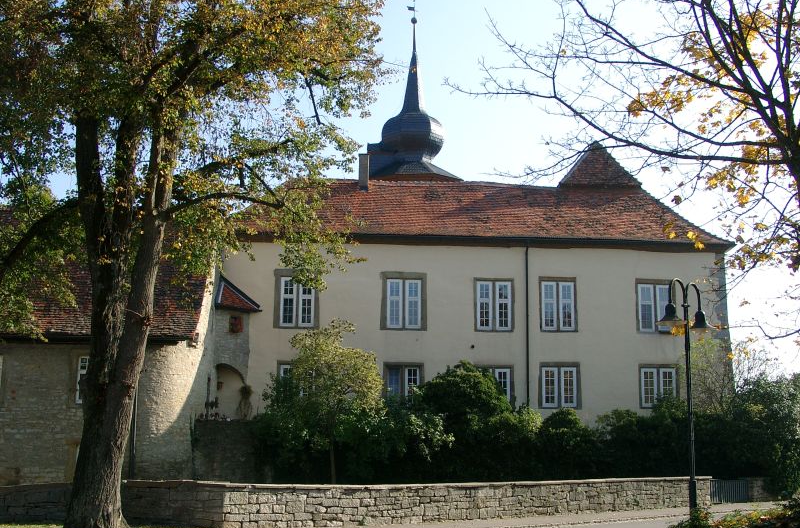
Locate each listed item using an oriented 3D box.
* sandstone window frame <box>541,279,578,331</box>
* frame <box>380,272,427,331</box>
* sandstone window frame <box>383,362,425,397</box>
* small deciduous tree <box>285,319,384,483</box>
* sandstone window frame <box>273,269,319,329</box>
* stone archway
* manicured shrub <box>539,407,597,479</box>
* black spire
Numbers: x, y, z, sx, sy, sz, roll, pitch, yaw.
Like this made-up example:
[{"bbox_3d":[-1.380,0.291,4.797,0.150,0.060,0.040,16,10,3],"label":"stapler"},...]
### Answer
[{"bbox_3d":[5.492,1.434,30.619,1.343,1.955,0.220,1,-10,-5],"label":"sandstone window frame"},{"bbox_3d":[0.135,1.296,30.111,1.563,2.022,0.220,1,-10,-5],"label":"frame"},{"bbox_3d":[0.124,4.137,29.637,1.420,1.599,0.220,1,-10,-5],"label":"sandstone window frame"},{"bbox_3d":[-1.715,3.658,23.006,2.567,4.423,2.567,0,-9,0],"label":"small deciduous tree"},{"bbox_3d":[-3.501,1.205,29.766,1.533,2.017,0.220,1,-10,-5],"label":"sandstone window frame"},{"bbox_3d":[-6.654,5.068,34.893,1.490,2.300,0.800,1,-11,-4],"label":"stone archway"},{"bbox_3d":[5.150,5.633,27.001,1.906,2.349,1.906,1,-10,-5],"label":"manicured shrub"},{"bbox_3d":[0.719,-9.719,49.397,5.290,10.330,5.290,1,-11,-4],"label":"black spire"}]

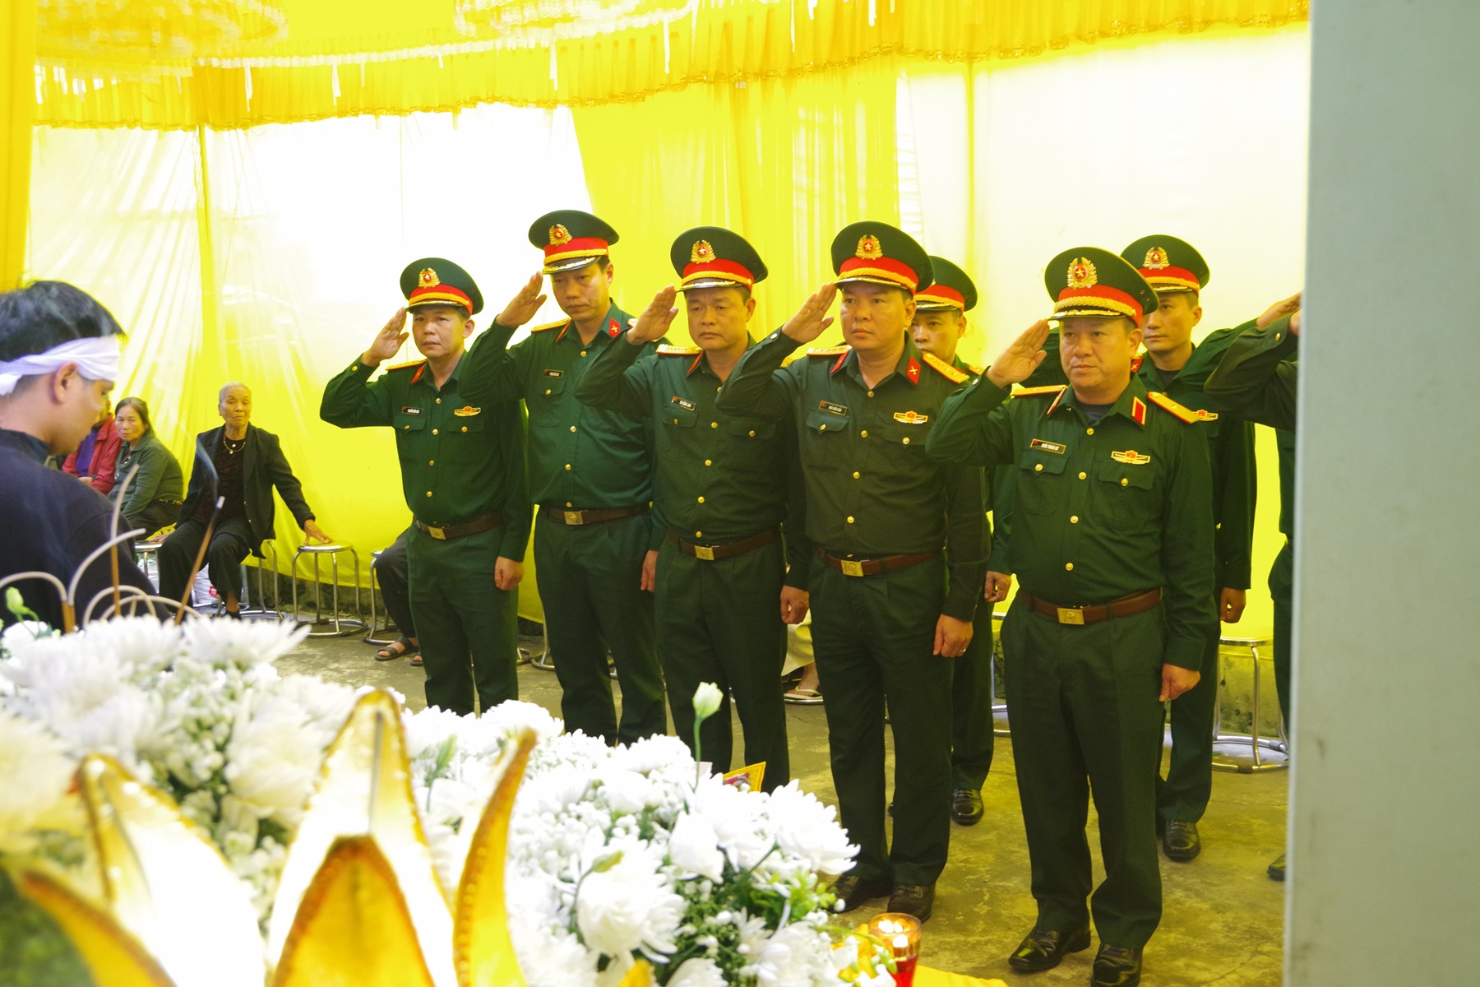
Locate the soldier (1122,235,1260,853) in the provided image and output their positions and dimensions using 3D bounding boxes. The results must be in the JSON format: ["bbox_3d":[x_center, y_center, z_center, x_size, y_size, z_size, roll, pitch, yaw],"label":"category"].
[{"bbox_3d":[1.174,0.156,4.452,0.700,1.810,0.450,3,7,31],"label":"soldier"}]

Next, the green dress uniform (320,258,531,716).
[{"bbox_3d":[-1.038,0.136,4.913,0.700,1.800,0.450,3,7,31],"label":"green dress uniform"}]

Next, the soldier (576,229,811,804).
[{"bbox_3d":[-0.159,0.189,4.207,0.690,1.830,0.450,3,7,29],"label":"soldier"}]

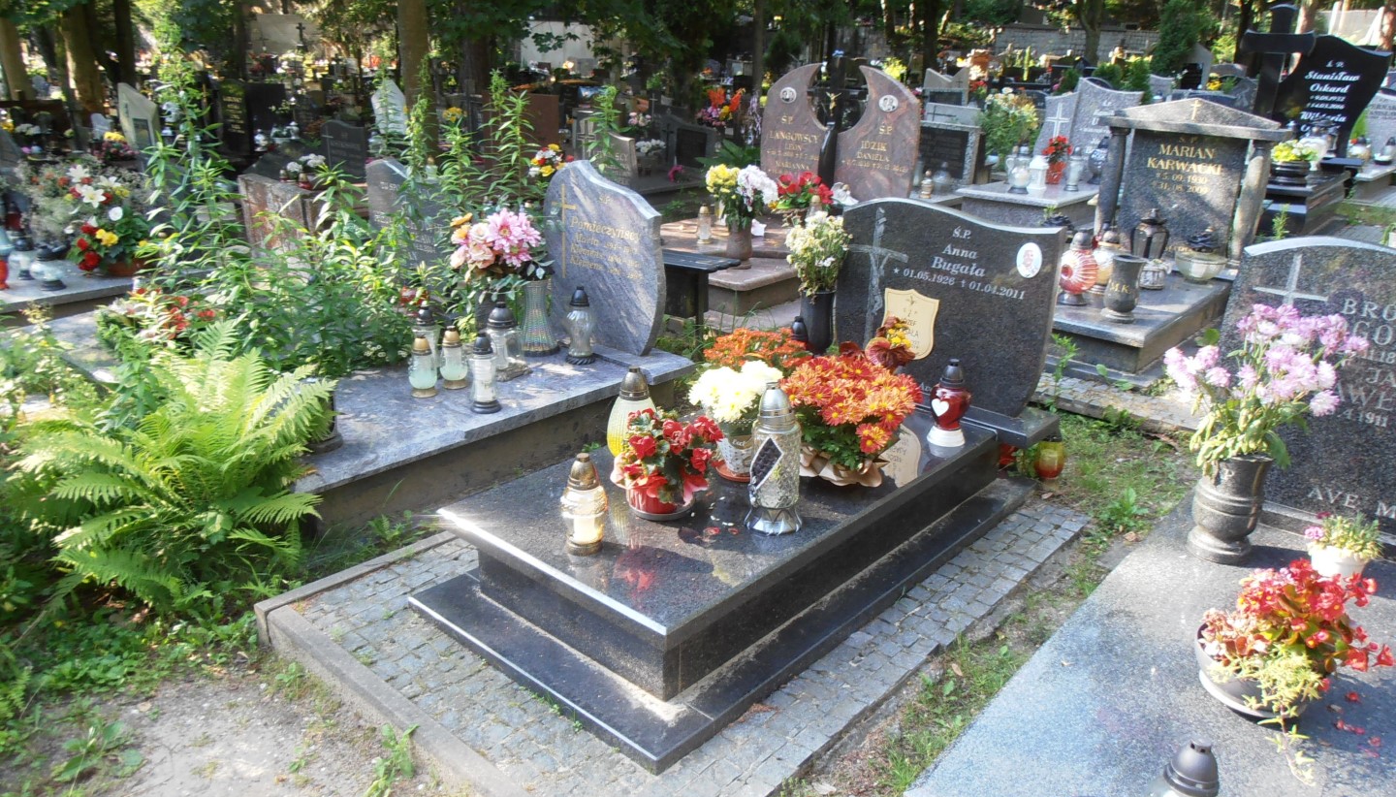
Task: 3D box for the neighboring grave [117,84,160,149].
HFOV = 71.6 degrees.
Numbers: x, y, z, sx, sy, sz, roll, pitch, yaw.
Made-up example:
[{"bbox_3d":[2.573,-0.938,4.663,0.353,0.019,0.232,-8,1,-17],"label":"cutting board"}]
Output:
[{"bbox_3d":[-5.619,-2.823,9.830,0.639,0.712,0.091,14,24,31],"label":"neighboring grave"}]

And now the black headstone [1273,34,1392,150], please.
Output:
[{"bbox_3d":[6.060,-2.892,9.281,0.854,1.099,0.100,17,26,39],"label":"black headstone"}]

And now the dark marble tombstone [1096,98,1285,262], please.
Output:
[{"bbox_3d":[2.986,-1.363,5.958,1.006,0.927,0.222,18,24,37],"label":"dark marble tombstone"}]

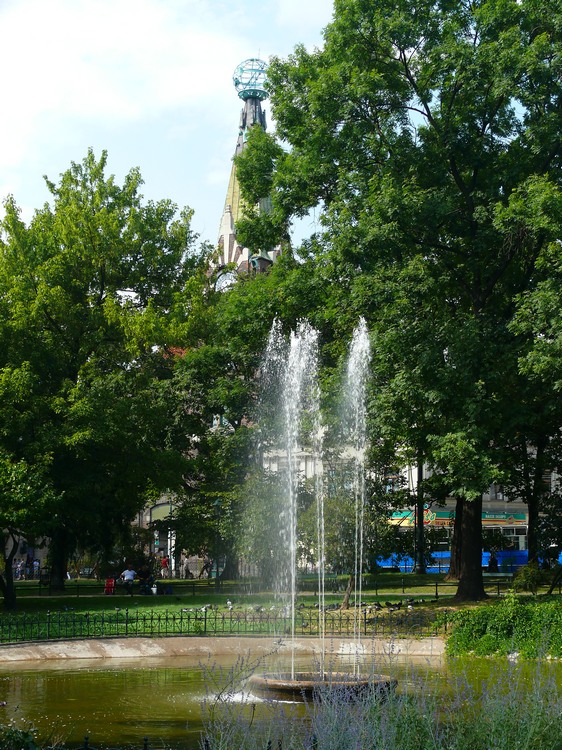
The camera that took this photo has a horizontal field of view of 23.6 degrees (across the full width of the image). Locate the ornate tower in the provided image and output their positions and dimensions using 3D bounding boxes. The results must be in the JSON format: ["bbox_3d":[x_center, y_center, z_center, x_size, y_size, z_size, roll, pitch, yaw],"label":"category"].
[{"bbox_3d":[-2.260,-16.933,108.412,5.200,18.002,5.200,7,-11,-42],"label":"ornate tower"}]

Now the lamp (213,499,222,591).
[{"bbox_3d":[-2.674,7.171,56.552,0.420,3.927,0.420,0,-8,0],"label":"lamp"}]

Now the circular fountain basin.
[{"bbox_3d":[0.685,5.112,22.003,2.430,0.340,2.430,0,-8,0],"label":"circular fountain basin"}]

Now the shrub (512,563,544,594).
[{"bbox_3d":[9.658,7.940,52.405,1.249,1.235,1.250,0,-8,0],"label":"shrub"}]

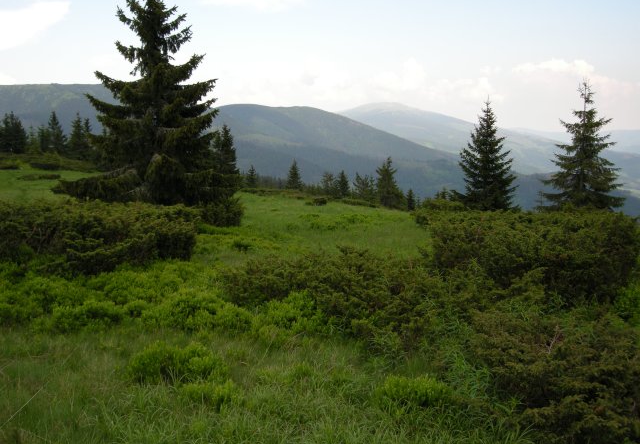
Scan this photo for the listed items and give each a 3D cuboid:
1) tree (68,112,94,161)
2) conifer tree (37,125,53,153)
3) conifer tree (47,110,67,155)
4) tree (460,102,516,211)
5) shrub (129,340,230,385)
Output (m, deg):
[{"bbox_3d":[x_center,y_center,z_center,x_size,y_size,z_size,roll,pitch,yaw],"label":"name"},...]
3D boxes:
[{"bbox_3d":[-19.986,-7.126,55.545,2.003,3.973,2.003,0,7,0],"label":"tree"},{"bbox_3d":[-23.823,-7.174,57.555,1.384,2.488,1.384,0,7,0],"label":"conifer tree"},{"bbox_3d":[-31.550,-10.637,80.000,2.400,5.530,2.400,0,6,0],"label":"conifer tree"},{"bbox_3d":[8.077,-3.029,32.000,2.840,5.530,2.840,0,6,0],"label":"tree"},{"bbox_3d":[-0.997,0.962,4.658,0.714,0.250,0.520,0,7,0],"label":"shrub"}]

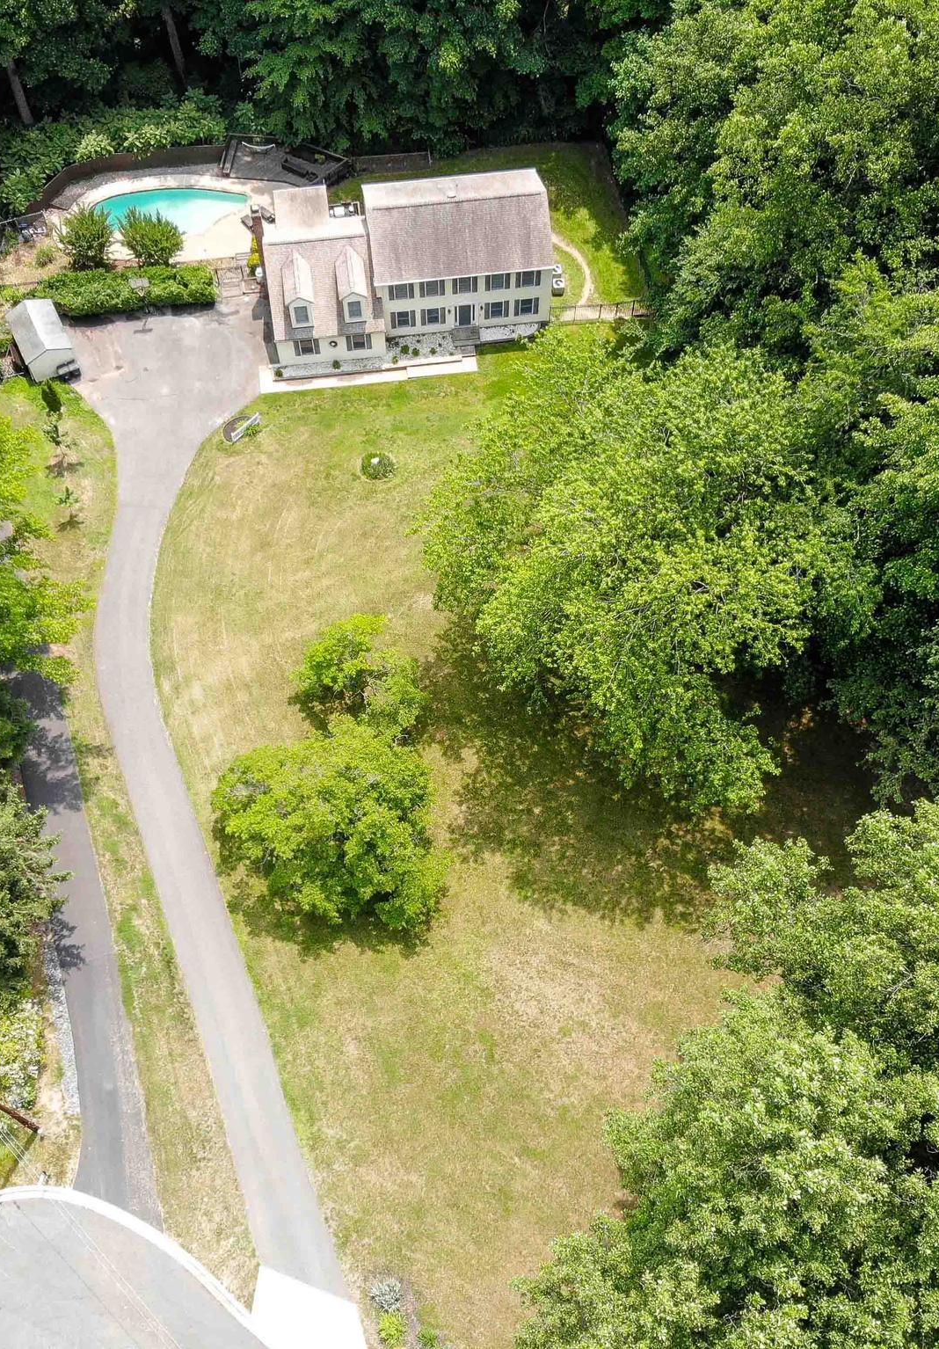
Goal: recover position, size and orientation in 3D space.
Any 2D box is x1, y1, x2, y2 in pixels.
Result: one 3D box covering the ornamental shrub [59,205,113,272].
[{"bbox_3d":[-29.867,-33.812,97.520,4.100,4.300,4.200,-2,59,0],"label":"ornamental shrub"}]

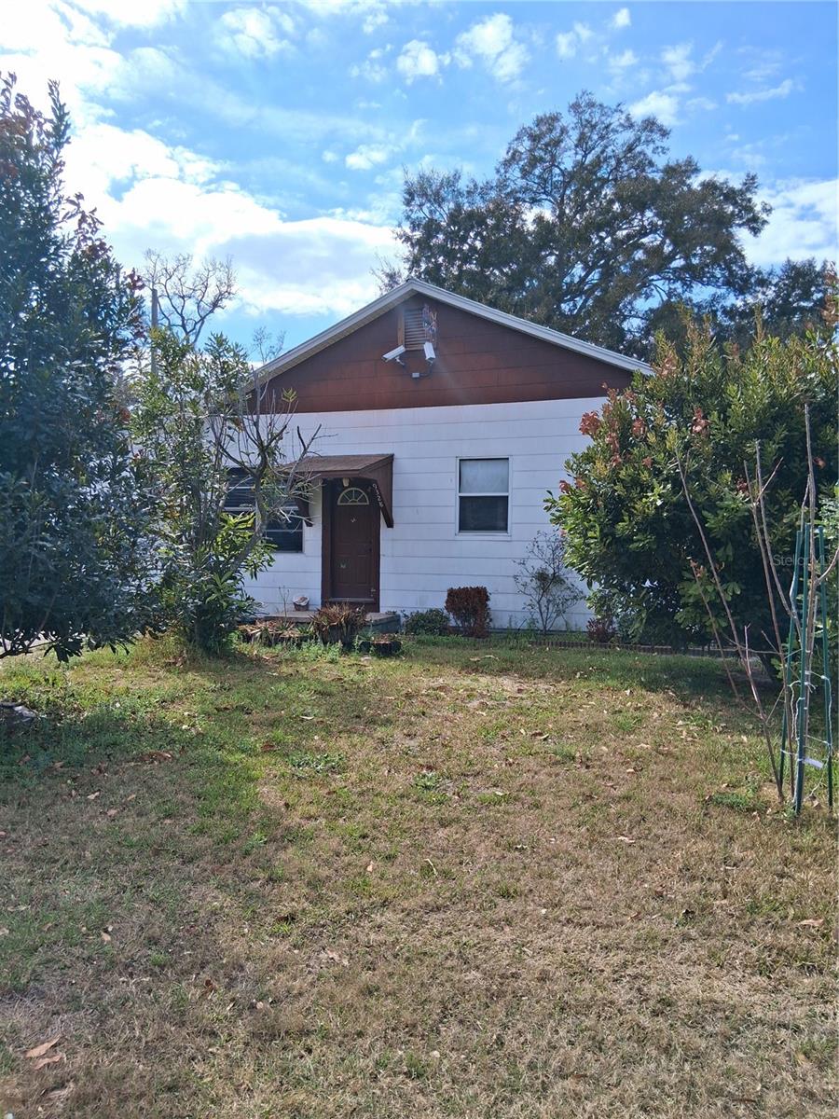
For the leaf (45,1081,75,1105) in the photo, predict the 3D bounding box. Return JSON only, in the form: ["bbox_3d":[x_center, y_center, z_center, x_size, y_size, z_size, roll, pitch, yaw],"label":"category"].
[{"bbox_3d":[-0.964,1.429,2.254,0.050,0.025,0.083,1,1,33],"label":"leaf"}]

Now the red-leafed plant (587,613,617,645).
[{"bbox_3d":[2.676,1.025,12.400,0.450,0.468,0.420,1,1,12],"label":"red-leafed plant"}]

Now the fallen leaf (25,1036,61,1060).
[{"bbox_3d":[-1.099,1.423,2.457,0.045,0.025,0.115,1,1,28],"label":"fallen leaf"}]

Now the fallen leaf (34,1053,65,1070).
[{"bbox_3d":[-1.051,1.425,2.386,0.038,0.022,0.080,2,2,40],"label":"fallen leaf"}]

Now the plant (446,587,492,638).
[{"bbox_3d":[0.751,0.824,13.150,0.700,0.817,0.620,1,1,3],"label":"plant"}]

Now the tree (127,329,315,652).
[{"bbox_3d":[-2.628,-0.913,11.200,2.500,4.274,2.300,0,1,-13],"label":"tree"}]

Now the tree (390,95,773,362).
[{"bbox_3d":[5.809,-8.161,30.973,14.200,18.171,13.500,1,1,11],"label":"tree"}]

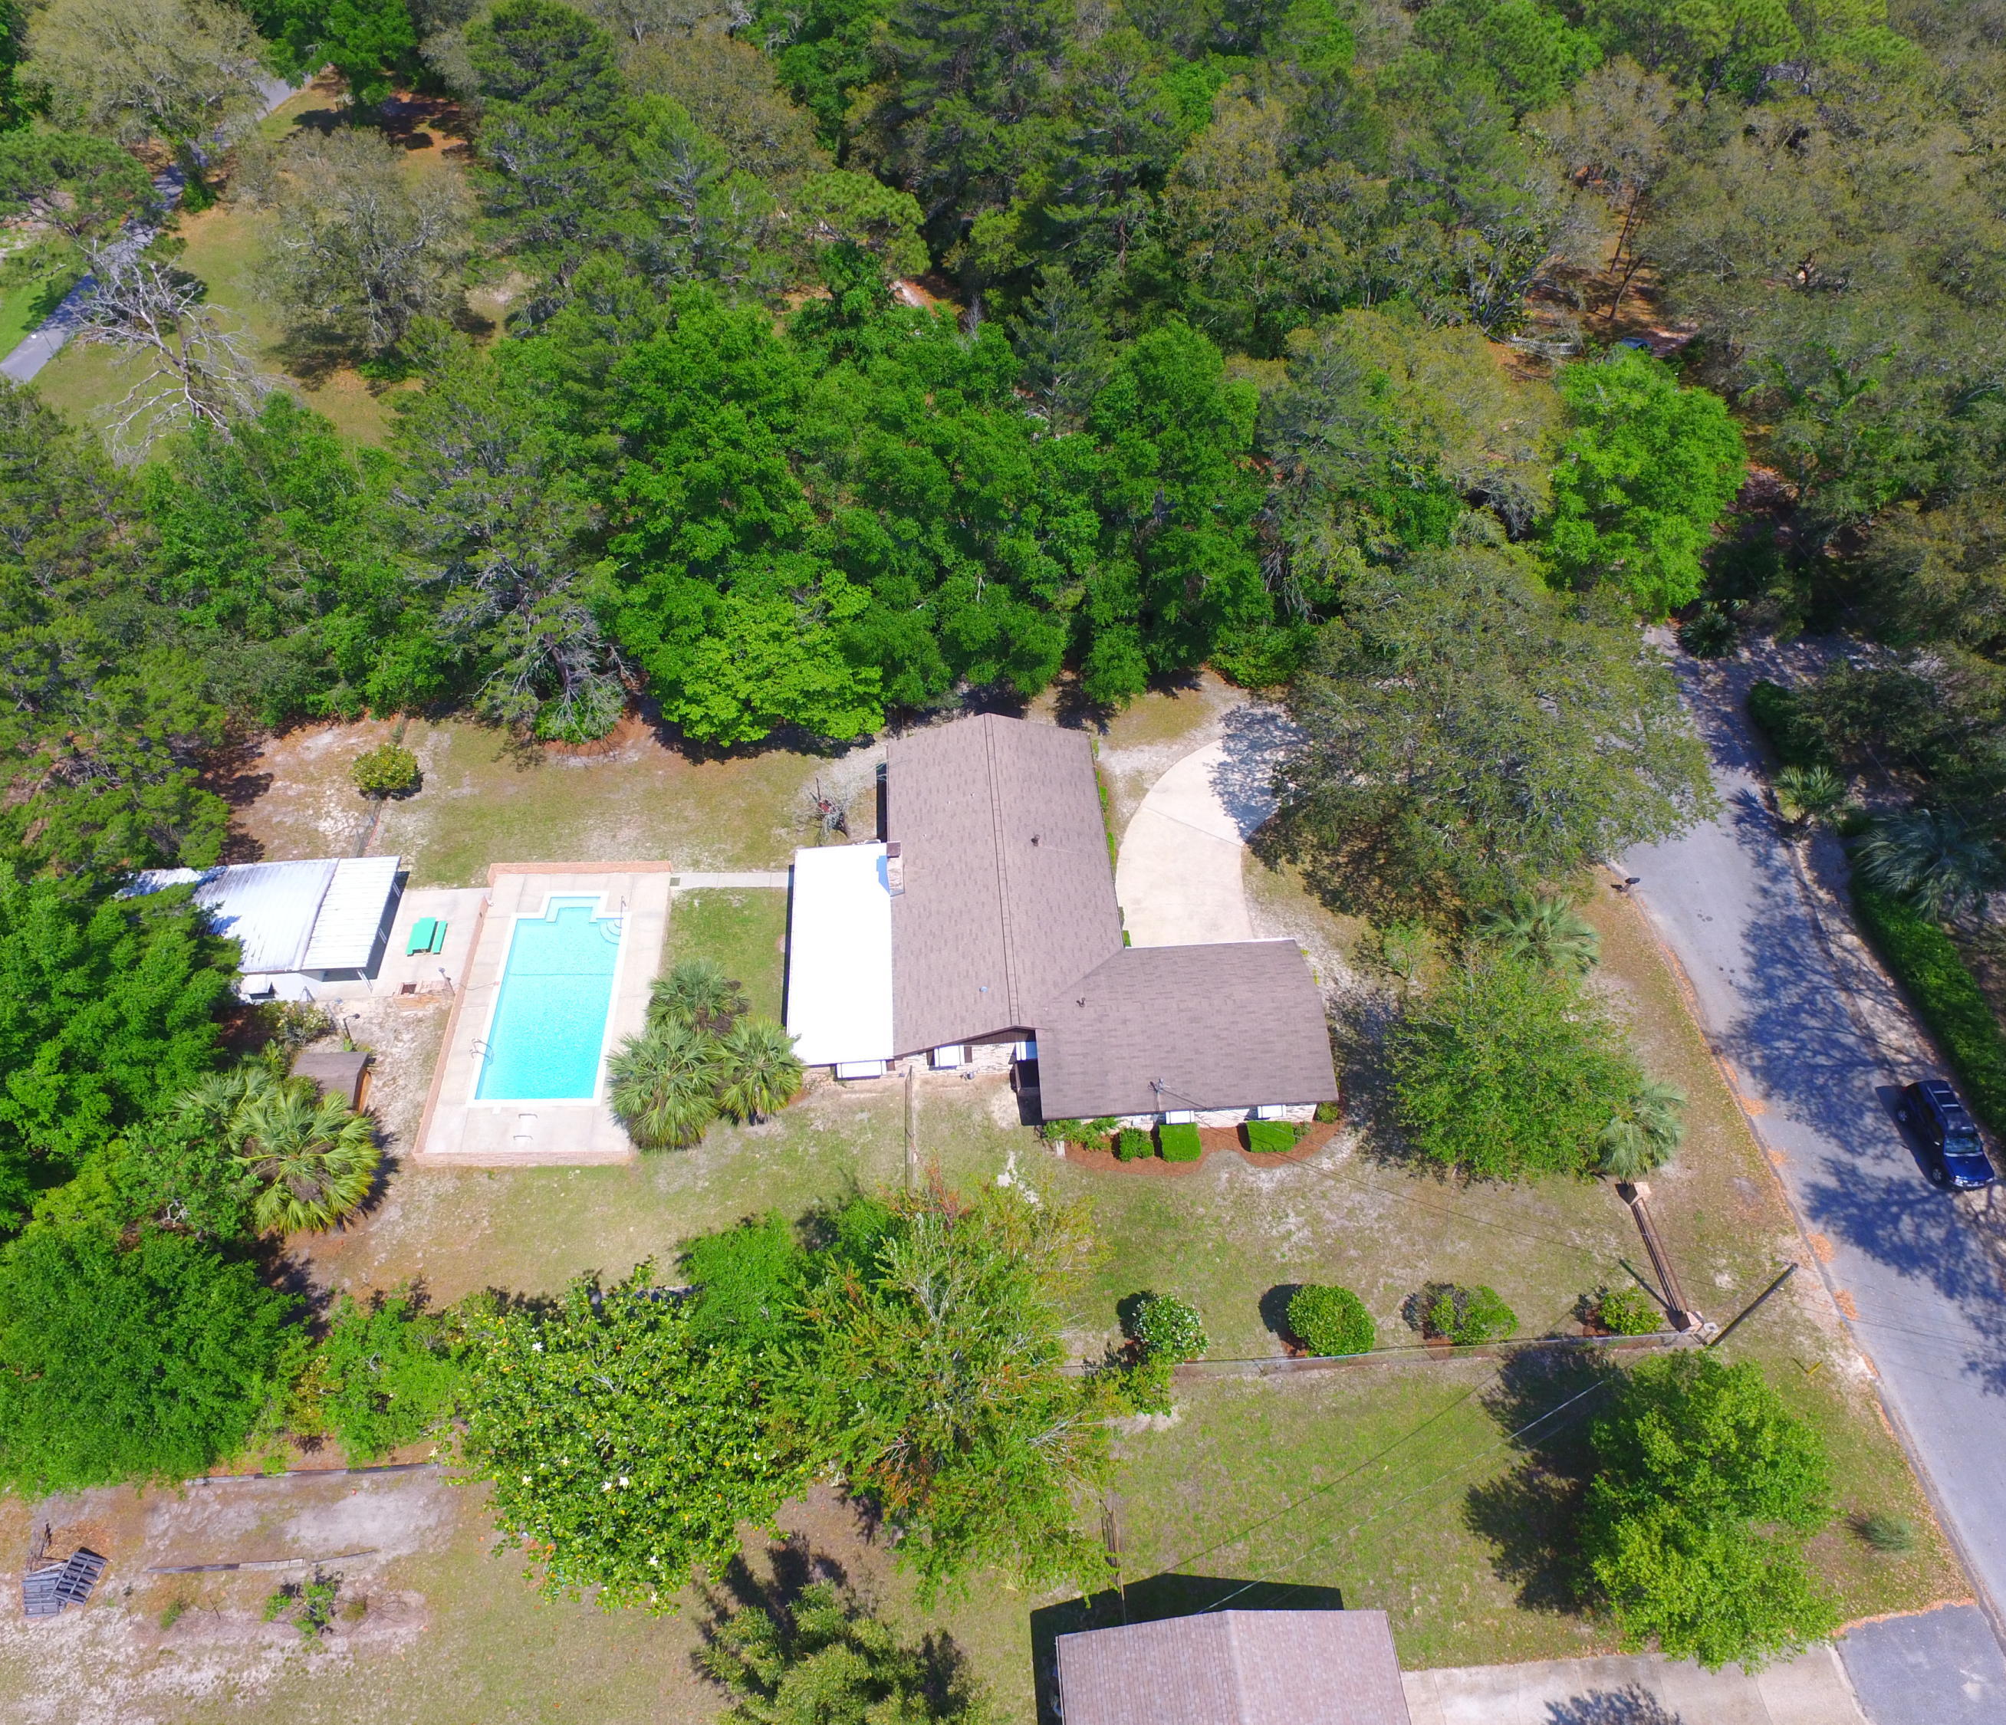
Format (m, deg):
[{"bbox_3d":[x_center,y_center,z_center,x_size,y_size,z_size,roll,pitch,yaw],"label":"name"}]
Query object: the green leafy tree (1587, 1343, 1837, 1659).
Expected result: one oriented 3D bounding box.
[{"bbox_3d":[22.024,20.747,42.557,7.300,7.900,9.000,3,49,0],"label":"green leafy tree"}]

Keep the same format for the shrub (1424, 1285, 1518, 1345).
[{"bbox_3d":[17.166,16.724,48.696,2.850,2.300,2.100,-2,48,-3],"label":"shrub"}]

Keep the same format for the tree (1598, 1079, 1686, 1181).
[{"bbox_3d":[25.526,11.168,54.090,4.000,3.300,4.500,3,49,0],"label":"tree"}]

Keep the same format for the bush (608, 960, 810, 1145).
[{"bbox_3d":[-12.168,7.968,54.943,7.800,4.000,8.400,3,49,0],"label":"bush"}]

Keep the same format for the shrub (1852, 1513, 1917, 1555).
[{"bbox_3d":[30.352,23.005,45.493,1.600,1.000,1.500,3,49,0],"label":"shrub"}]

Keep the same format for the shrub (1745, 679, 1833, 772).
[{"bbox_3d":[42.929,-7.470,72.027,2.300,1.600,7.200,-2,48,-3],"label":"shrub"}]

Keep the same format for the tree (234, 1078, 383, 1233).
[{"bbox_3d":[-25.062,11.817,49.156,5.100,6.400,5.100,-2,48,-3],"label":"tree"}]

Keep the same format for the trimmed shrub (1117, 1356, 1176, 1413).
[{"bbox_3d":[4.970,18.669,47.152,2.200,2.700,2.000,3,49,0],"label":"trimmed shrub"}]

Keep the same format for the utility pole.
[{"bbox_3d":[26.735,15.999,47.474,0.300,7.000,0.300,3,49,0],"label":"utility pole"}]

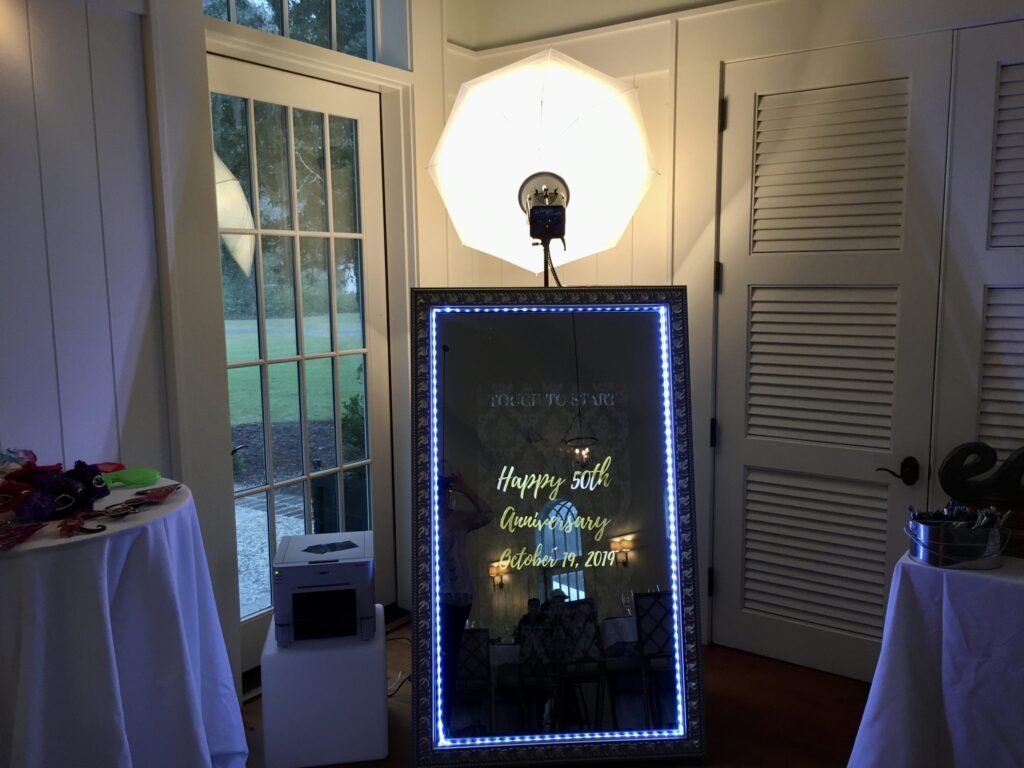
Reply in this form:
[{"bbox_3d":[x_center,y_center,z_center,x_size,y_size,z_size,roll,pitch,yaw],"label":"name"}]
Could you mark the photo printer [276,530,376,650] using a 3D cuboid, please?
[{"bbox_3d":[-0.645,0.708,3.009,0.325,0.280,0.338,-2,8,-9],"label":"photo printer"}]

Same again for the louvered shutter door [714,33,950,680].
[{"bbox_3d":[1.206,-0.042,3.357,0.822,2.425,0.045,5,9,35],"label":"louvered shutter door"}]

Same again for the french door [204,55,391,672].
[{"bbox_3d":[-0.900,-0.068,3.648,0.047,2.418,1.056,5,9,35],"label":"french door"}]

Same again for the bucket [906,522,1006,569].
[{"bbox_3d":[1.335,0.462,2.602,0.285,0.128,0.285,3,9,28],"label":"bucket"}]

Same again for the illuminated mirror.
[{"bbox_3d":[0.144,0.456,2.913,0.936,1.567,0.110,-1,-5,-2],"label":"illuminated mirror"}]

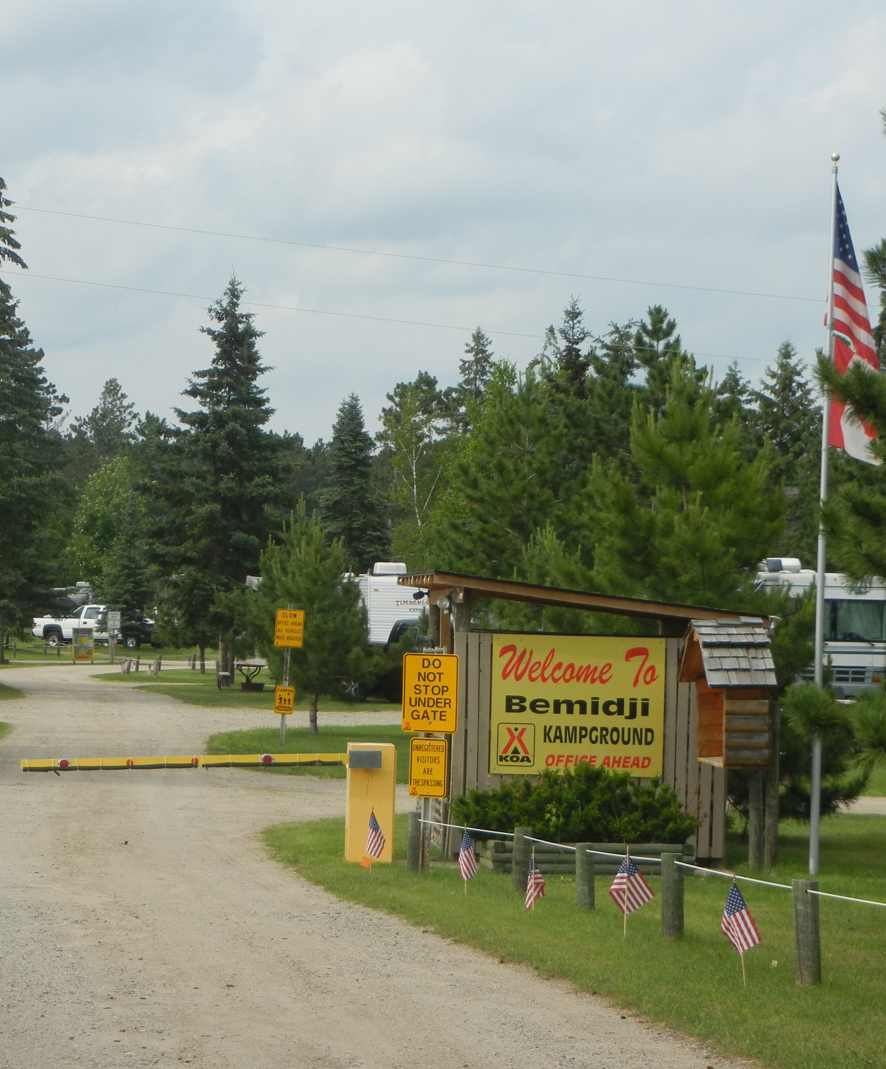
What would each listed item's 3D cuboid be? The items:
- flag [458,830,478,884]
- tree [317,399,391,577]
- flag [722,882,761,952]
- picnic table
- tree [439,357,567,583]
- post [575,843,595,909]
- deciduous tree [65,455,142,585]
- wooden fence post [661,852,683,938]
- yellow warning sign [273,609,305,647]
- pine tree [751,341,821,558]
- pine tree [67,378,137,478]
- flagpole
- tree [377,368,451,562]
[{"bbox_3d":[0.176,2.258,25.800,0.150,0.370,0.090,1,-1,-6],"label":"flag"},{"bbox_3d":[-3.180,-0.217,130.000,3.400,9.600,3.400,1,-1,0],"label":"tree"},{"bbox_3d":[1.314,1.683,16.100,0.190,0.340,0.100,1,-1,6],"label":"flag"},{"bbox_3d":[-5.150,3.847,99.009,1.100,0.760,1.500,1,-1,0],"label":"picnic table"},{"bbox_3d":[1.665,-0.036,80.000,3.800,7.300,3.800,1,-1,0],"label":"tree"},{"bbox_3d":[0.990,2.352,25.206,0.127,0.465,0.127,1,-1,0],"label":"post"},{"bbox_3d":[-16.932,0.695,183.000,4.100,9.400,4.100,1,-1,0],"label":"deciduous tree"},{"bbox_3d":[1.450,2.264,23.006,0.137,0.540,0.137,1,-1,0],"label":"wooden fence post"},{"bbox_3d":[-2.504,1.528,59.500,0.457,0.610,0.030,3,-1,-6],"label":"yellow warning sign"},{"bbox_3d":[12.147,-1.007,130.000,3.000,11.600,3.000,1,-1,0],"label":"pine tree"},{"bbox_3d":[-20.887,-1.812,225.000,4.400,15.600,4.400,1,-1,0],"label":"pine tree"},{"bbox_3d":[3.005,-0.164,29.069,0.090,5.750,0.090,1,-1,0],"label":"flagpole"},{"bbox_3d":[-0.982,-0.463,122.000,2.800,9.700,2.800,1,-1,0],"label":"tree"}]

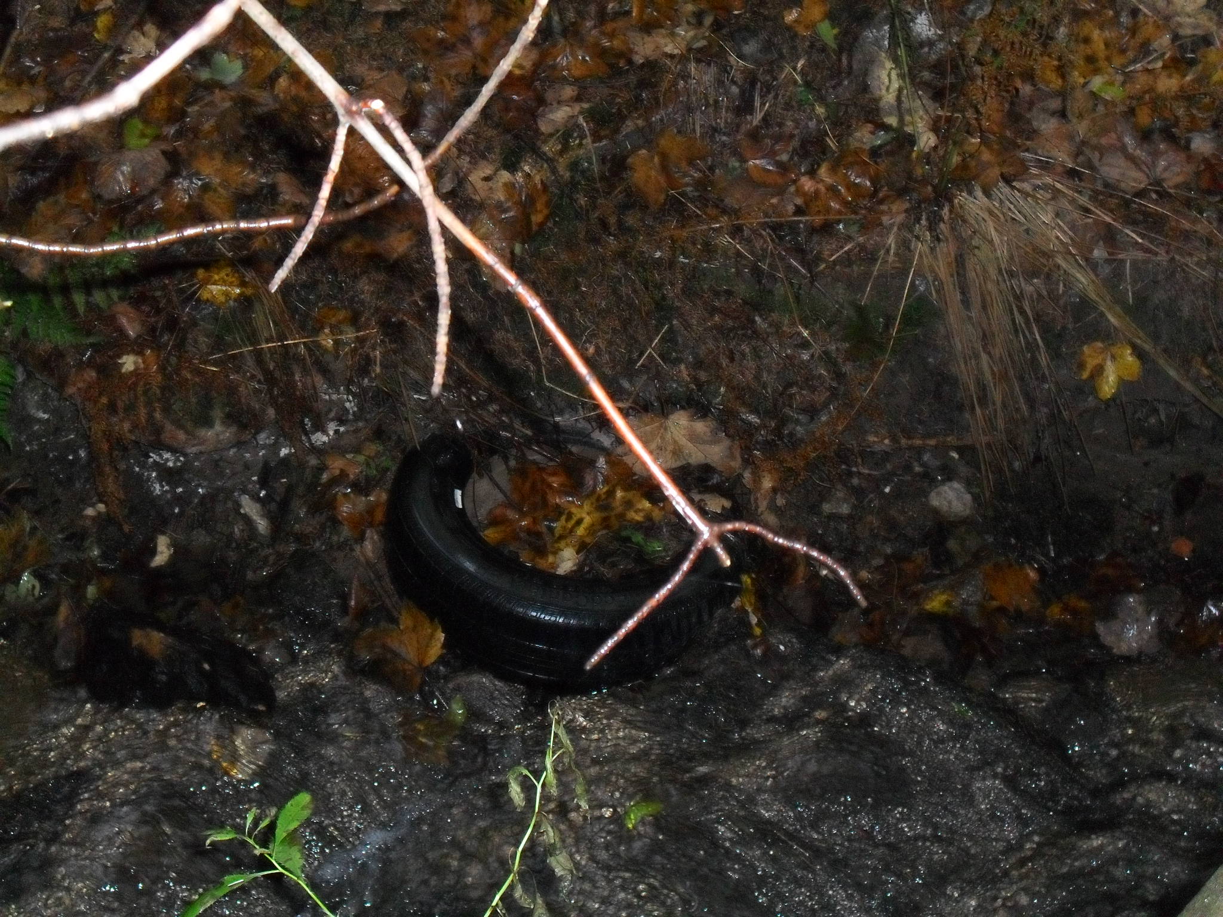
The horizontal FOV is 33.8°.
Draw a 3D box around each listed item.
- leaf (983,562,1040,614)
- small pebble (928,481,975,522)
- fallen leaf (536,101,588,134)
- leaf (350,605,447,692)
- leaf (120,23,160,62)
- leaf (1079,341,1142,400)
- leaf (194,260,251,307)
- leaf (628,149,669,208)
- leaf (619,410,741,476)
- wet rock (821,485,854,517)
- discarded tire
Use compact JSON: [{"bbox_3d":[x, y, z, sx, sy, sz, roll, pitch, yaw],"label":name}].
[{"bbox_3d":[0.657,0.213,3.310,0.094,0.025,0.092,0,60,0],"label":"leaf"},{"bbox_3d":[0.584,0.073,3.460,0.080,0.062,0.070,4,33,0],"label":"small pebble"},{"bbox_3d":[-0.093,-0.647,3.820,0.097,0.025,0.072,0,60,0],"label":"fallen leaf"},{"bbox_3d":[-0.335,0.298,3.170,0.145,0.040,0.142,0,72,0],"label":"leaf"},{"bbox_3d":[-0.938,-0.827,4.000,0.080,0.020,0.080,-5,59,-5],"label":"leaf"},{"bbox_3d":[0.859,-0.152,3.470,0.106,0.103,0.025,0,-3,0],"label":"leaf"},{"bbox_3d":[-0.698,-0.315,3.630,0.103,0.025,0.085,0,74,0],"label":"leaf"},{"bbox_3d":[0.068,-0.520,3.740,0.075,0.025,0.120,-16,61,-11],"label":"leaf"},{"bbox_3d":[0.120,-0.028,3.540,0.215,0.030,0.145,0,57,0],"label":"leaf"},{"bbox_3d":[0.387,0.074,3.460,0.056,0.042,0.050,4,33,0],"label":"wet rock"},{"bbox_3d":[-0.064,0.128,3.320,0.600,0.175,0.600,9,37,0],"label":"discarded tire"}]

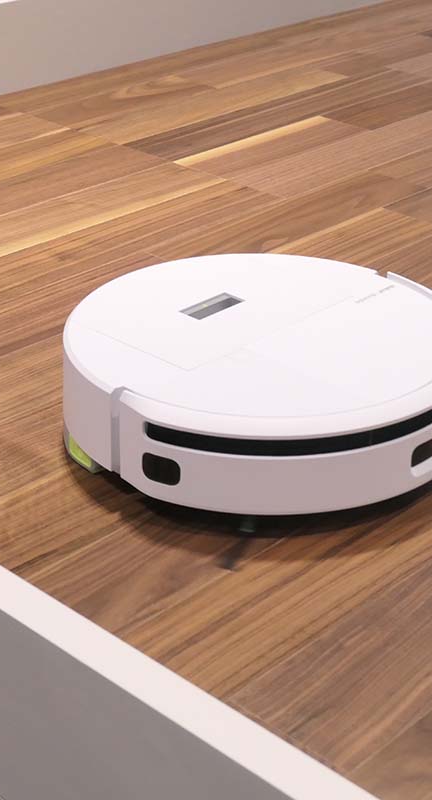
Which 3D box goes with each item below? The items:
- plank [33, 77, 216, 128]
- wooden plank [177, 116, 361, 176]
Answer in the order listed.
[{"bbox_3d":[-0.134,-0.455,2.147,0.101,0.012,0.318,25,37,37],"label":"plank"},{"bbox_3d":[0.085,-0.351,1.965,0.101,0.012,0.311,25,37,37],"label":"wooden plank"}]

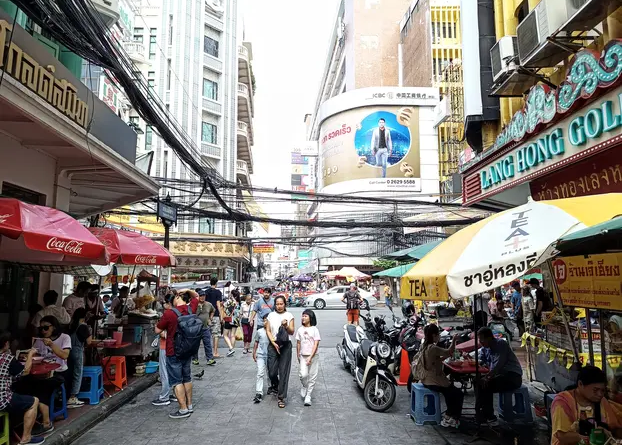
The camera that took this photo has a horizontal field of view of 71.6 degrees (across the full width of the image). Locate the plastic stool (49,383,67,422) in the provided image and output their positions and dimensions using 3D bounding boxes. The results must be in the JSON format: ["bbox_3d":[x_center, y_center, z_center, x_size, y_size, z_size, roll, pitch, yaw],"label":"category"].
[{"bbox_3d":[-3.210,2.207,5.225,0.360,0.450,0.360,1,-7,-4],"label":"plastic stool"}]

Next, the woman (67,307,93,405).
[{"bbox_3d":[-3.210,1.839,6.013,0.350,1.360,0.390,3,-8,-22],"label":"woman"}]

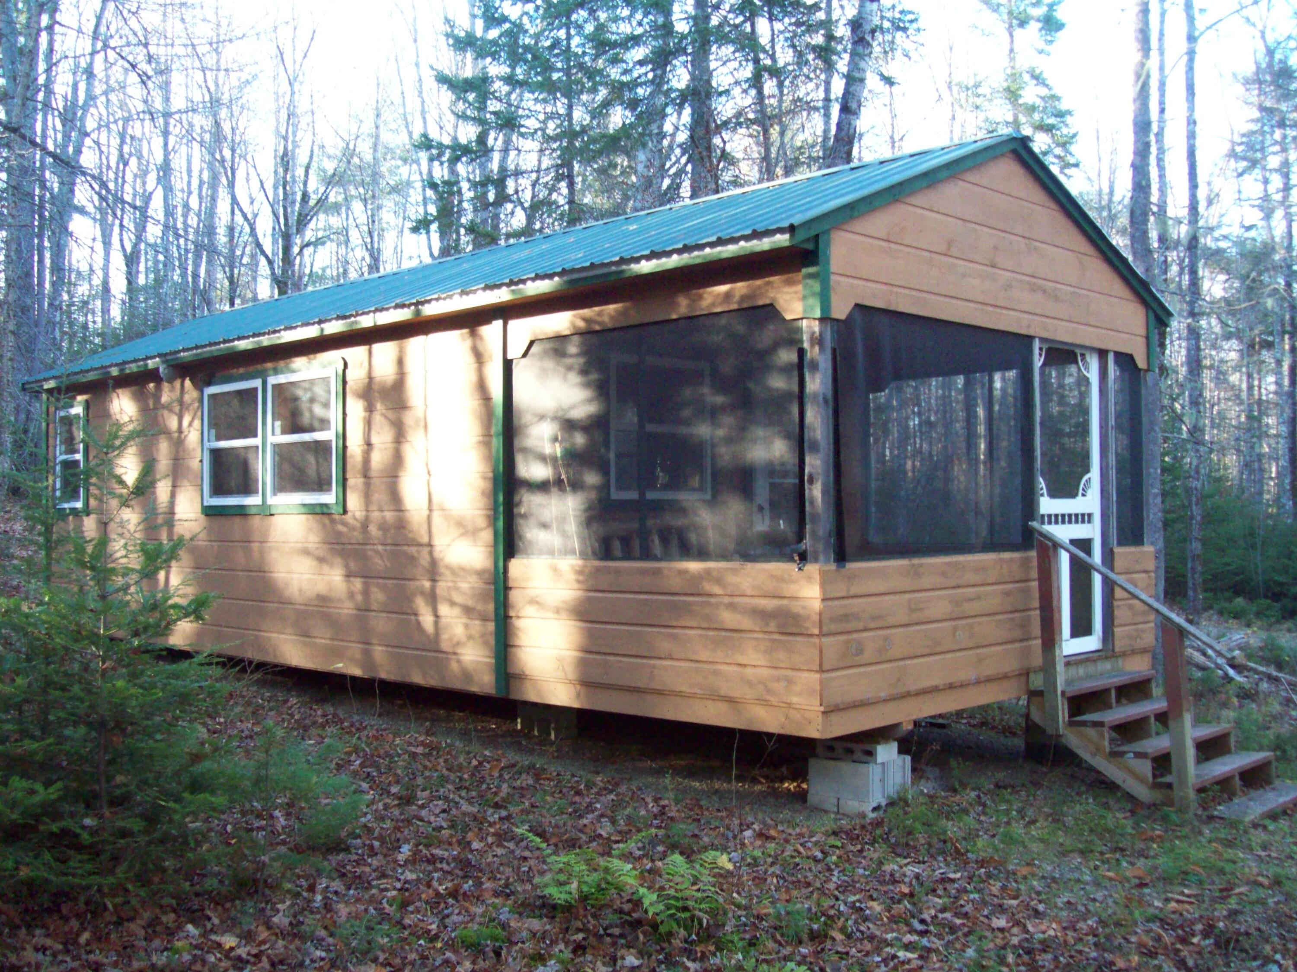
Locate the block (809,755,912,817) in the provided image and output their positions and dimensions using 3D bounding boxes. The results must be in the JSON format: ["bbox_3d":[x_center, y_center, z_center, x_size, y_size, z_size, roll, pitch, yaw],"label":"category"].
[{"bbox_3d":[1.137,1.581,7.228,0.397,0.279,0.385,-2,-2,44],"label":"block"}]

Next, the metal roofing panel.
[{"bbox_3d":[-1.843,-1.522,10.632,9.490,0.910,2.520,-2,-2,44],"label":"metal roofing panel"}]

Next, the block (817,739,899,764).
[{"bbox_3d":[1.122,1.409,7.248,0.395,0.092,0.190,-2,-2,44],"label":"block"}]

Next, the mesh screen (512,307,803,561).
[{"bbox_3d":[-0.028,-0.236,7.484,2.250,1.315,0.040,-2,-2,44],"label":"mesh screen"}]

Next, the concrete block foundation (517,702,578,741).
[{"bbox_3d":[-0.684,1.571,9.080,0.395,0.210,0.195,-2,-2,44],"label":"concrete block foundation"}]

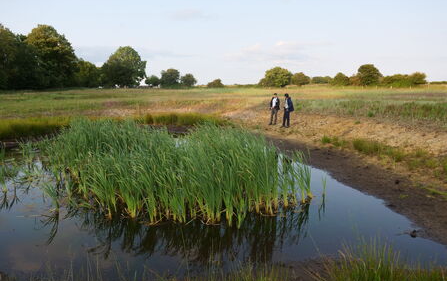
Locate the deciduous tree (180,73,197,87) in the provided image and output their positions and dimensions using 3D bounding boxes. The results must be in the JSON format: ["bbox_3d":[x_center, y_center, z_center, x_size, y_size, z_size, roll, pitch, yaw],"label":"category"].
[{"bbox_3d":[-11.648,-19.876,103.106,5.325,4.739,4.899,0,10,0],"label":"deciduous tree"}]

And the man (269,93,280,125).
[{"bbox_3d":[2.807,-1.695,16.969,0.620,1.760,0.420,2,10,9],"label":"man"}]

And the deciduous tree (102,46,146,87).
[{"bbox_3d":[-28.168,-20.693,87.703,12.738,11.668,11.719,0,10,0],"label":"deciduous tree"}]

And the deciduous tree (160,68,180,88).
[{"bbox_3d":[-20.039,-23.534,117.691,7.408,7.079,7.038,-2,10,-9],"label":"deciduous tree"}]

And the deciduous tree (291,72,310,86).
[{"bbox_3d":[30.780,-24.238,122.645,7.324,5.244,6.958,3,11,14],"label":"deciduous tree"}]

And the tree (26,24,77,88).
[{"bbox_3d":[-40.223,-19.561,72.660,11.957,14.764,11.001,0,10,0],"label":"tree"}]

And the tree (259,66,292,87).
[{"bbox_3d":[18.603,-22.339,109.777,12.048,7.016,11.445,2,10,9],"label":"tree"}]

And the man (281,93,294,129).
[{"bbox_3d":[3.344,-1.559,16.185,0.500,1.774,0.520,-5,12,-27],"label":"man"}]

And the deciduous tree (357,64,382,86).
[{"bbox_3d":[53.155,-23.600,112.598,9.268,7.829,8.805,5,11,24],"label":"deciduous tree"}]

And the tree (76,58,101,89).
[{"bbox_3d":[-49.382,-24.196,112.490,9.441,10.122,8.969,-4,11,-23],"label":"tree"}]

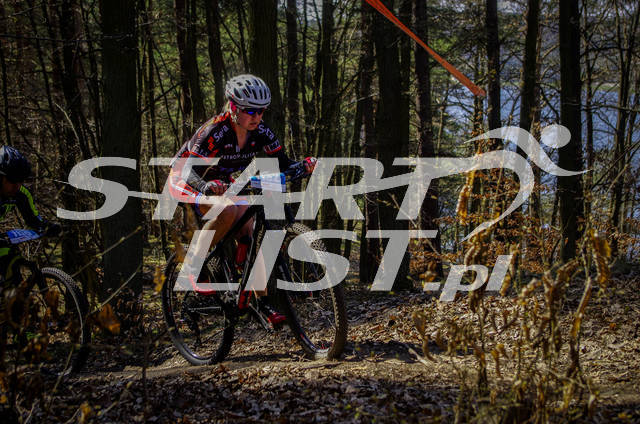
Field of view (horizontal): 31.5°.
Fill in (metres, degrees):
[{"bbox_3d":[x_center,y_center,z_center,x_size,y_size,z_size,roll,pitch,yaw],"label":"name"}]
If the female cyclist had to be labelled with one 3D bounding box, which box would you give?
[{"bbox_3d":[-0.514,-0.074,6.325,0.653,1.375,0.851,-6,9,-39],"label":"female cyclist"}]

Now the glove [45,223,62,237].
[{"bbox_3d":[-1.854,0.122,7.900,0.100,0.085,0.120,-7,8,-38],"label":"glove"}]

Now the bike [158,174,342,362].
[{"bbox_3d":[-0.397,0.334,6.233,0.693,1.020,1.812,-5,-3,-39],"label":"bike"}]

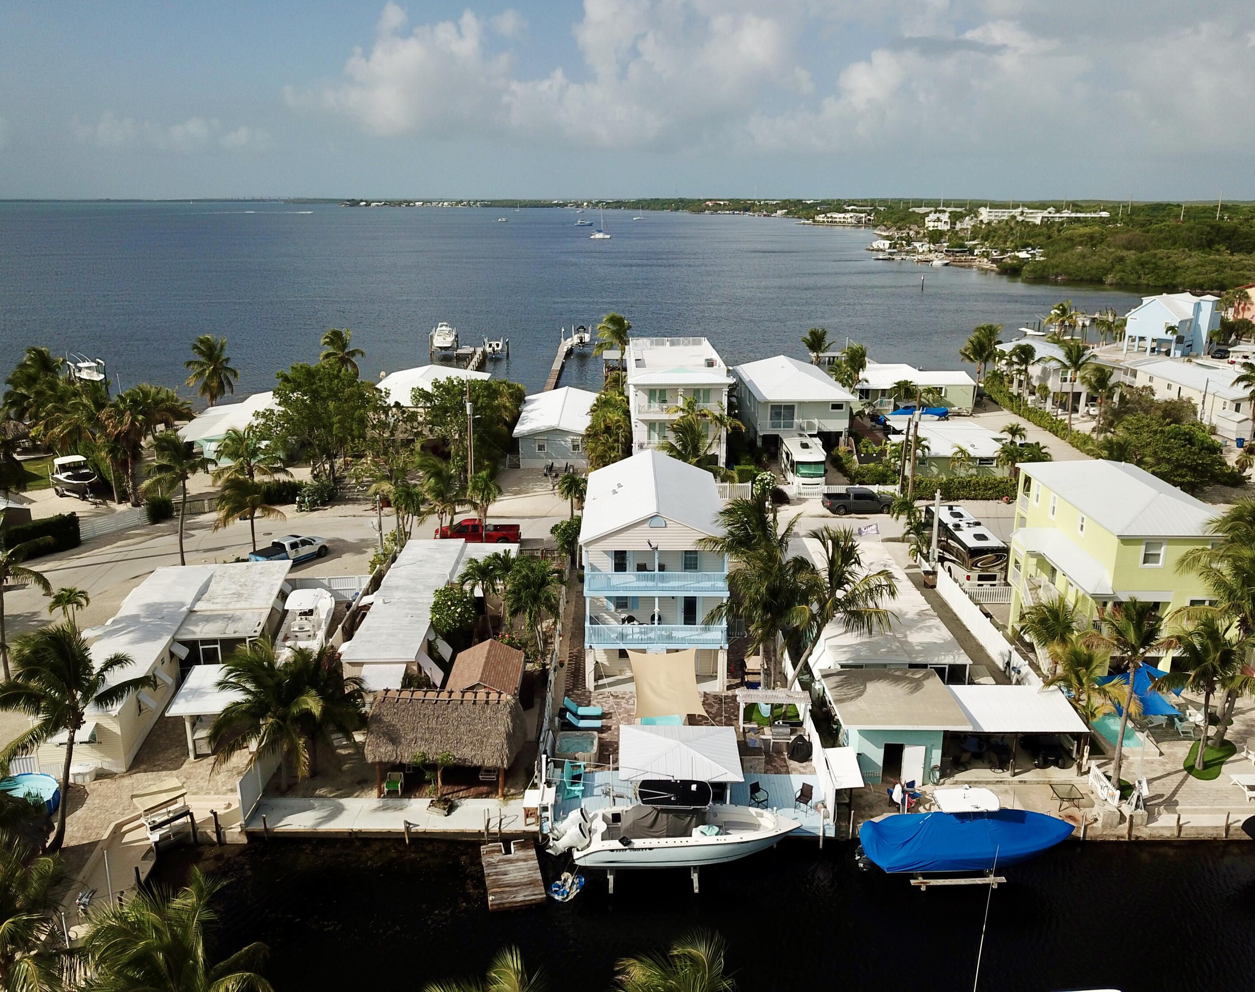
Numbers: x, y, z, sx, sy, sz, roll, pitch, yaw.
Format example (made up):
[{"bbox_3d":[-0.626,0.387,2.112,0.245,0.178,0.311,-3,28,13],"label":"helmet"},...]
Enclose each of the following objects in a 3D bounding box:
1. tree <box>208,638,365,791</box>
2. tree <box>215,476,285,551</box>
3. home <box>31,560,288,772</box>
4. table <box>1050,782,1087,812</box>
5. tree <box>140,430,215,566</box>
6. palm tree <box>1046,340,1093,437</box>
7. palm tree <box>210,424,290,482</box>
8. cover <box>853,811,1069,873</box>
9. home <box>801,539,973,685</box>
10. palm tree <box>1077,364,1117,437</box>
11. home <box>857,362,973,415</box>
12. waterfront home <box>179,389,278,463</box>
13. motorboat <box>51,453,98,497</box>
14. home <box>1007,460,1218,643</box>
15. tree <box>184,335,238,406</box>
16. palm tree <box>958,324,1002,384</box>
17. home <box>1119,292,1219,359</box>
[{"bbox_3d":[-14.200,9.420,42.074,6.400,6.600,6.200,0,17,0],"label":"tree"},{"bbox_3d":[-26.200,1.508,69.351,5.200,6.100,5.200,0,17,0],"label":"tree"},{"bbox_3d":[-23.805,8.427,53.689,8.200,3.300,19.000,-3,17,-9],"label":"home"},{"bbox_3d":[19.050,13.121,43.114,1.050,0.710,1.050,0,17,0],"label":"table"},{"bbox_3d":[-30.738,0.313,68.647,5.158,9.925,5.158,0,17,0],"label":"tree"},{"bbox_3d":[46.100,-11.280,104.039,5.000,10.500,5.000,0,17,0],"label":"palm tree"},{"bbox_3d":[-32.628,-3.118,86.507,6.624,6.226,6.624,0,17,0],"label":"palm tree"},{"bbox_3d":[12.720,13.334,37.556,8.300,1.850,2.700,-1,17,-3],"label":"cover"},{"bbox_3d":[13.792,6.947,58.242,6.419,3.200,18.355,0,17,0],"label":"home"},{"bbox_3d":[48.200,-9.391,101.892,4.400,8.300,4.400,0,17,0],"label":"palm tree"},{"bbox_3d":[33.600,-12.950,119.197,14.800,5.000,10.600,0,17,0],"label":"home"},{"bbox_3d":[-39.500,-7.580,105.808,10.000,3.900,19.000,-3,17,-9],"label":"waterfront home"},{"bbox_3d":[-46.800,-1.533,84.203,2.600,3.400,8.000,-15,22,-41],"label":"motorboat"},{"bbox_3d":[26.700,3.639,55.792,8.800,9.800,13.600,0,17,0],"label":"home"},{"bbox_3d":[-47.482,-13.411,114.136,6.134,10.056,6.134,0,17,0],"label":"tree"},{"bbox_3d":[41.942,-15.177,118.847,5.158,10.729,5.158,0,17,0],"label":"palm tree"},{"bbox_3d":[89.200,-28.172,161.822,13.300,9.700,9.800,-16,23,-43],"label":"home"}]

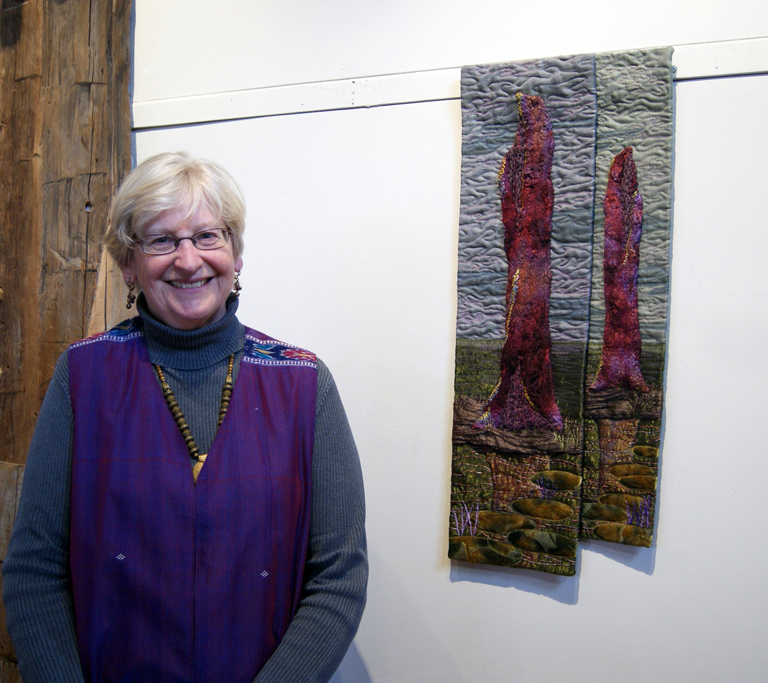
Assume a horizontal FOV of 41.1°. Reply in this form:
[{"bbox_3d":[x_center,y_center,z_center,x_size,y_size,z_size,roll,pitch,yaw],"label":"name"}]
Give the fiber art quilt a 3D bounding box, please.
[{"bbox_3d":[0.261,-0.040,1.540,0.324,0.769,0.035,2,0,28],"label":"fiber art quilt"}]

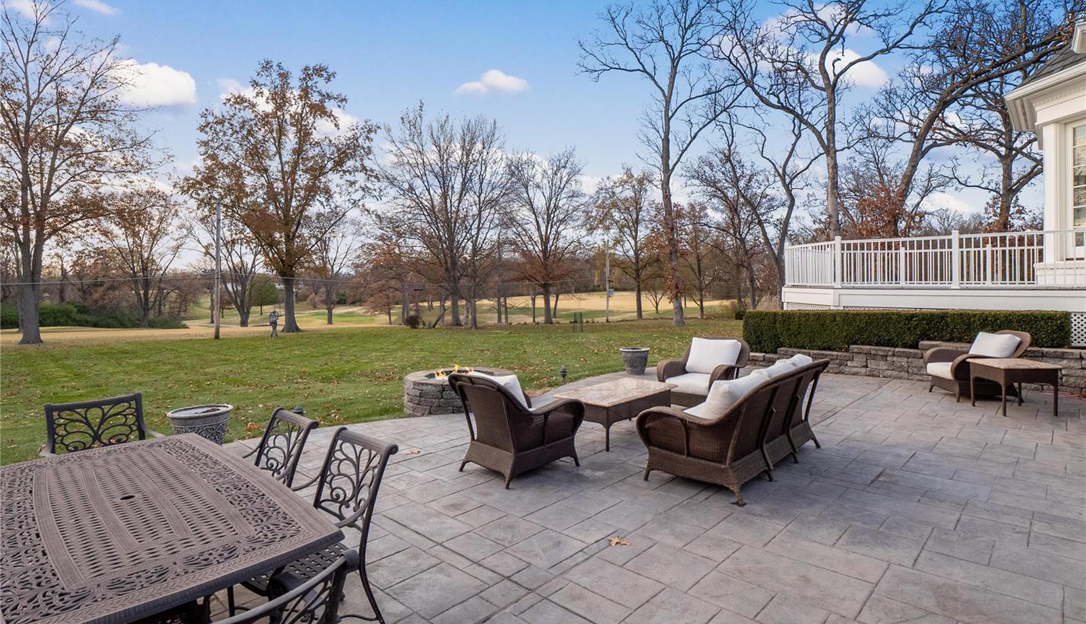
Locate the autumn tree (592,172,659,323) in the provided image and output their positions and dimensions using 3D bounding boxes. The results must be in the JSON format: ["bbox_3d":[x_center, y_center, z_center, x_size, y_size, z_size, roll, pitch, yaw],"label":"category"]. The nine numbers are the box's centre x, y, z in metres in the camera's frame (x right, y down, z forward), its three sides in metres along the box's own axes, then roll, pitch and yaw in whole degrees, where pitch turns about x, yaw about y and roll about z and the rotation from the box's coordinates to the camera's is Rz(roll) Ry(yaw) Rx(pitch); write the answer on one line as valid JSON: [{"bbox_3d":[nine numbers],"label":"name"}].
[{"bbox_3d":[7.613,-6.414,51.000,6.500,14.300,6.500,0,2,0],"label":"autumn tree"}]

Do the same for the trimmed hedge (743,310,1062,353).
[{"bbox_3d":[6.380,0.450,10.220,0.750,0.900,5.100,-2,3,-45],"label":"trimmed hedge"}]

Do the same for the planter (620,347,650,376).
[{"bbox_3d":[1.709,0.940,10.047,0.560,0.450,0.560,-1,2,0],"label":"planter"}]

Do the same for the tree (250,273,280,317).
[{"bbox_3d":[-45.183,-2.818,88.000,4.812,7.013,4.812,0,2,0],"label":"tree"}]

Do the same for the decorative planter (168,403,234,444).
[{"bbox_3d":[-3.662,1.279,5.793,0.580,0.470,0.580,0,2,0],"label":"decorative planter"}]

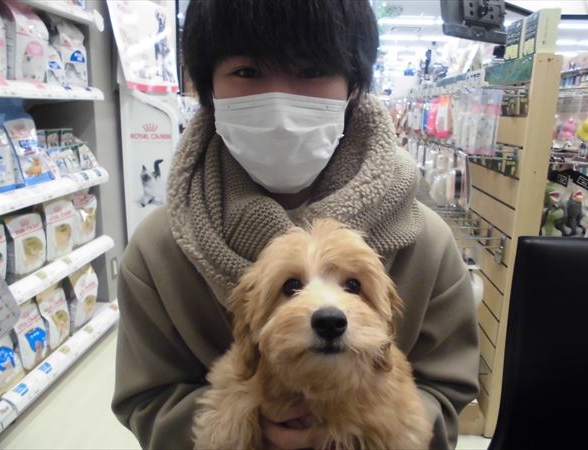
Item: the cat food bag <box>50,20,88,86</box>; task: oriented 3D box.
[{"bbox_3d":[-1.096,-0.811,2.145,0.095,0.295,0.190,3,15,9],"label":"cat food bag"}]

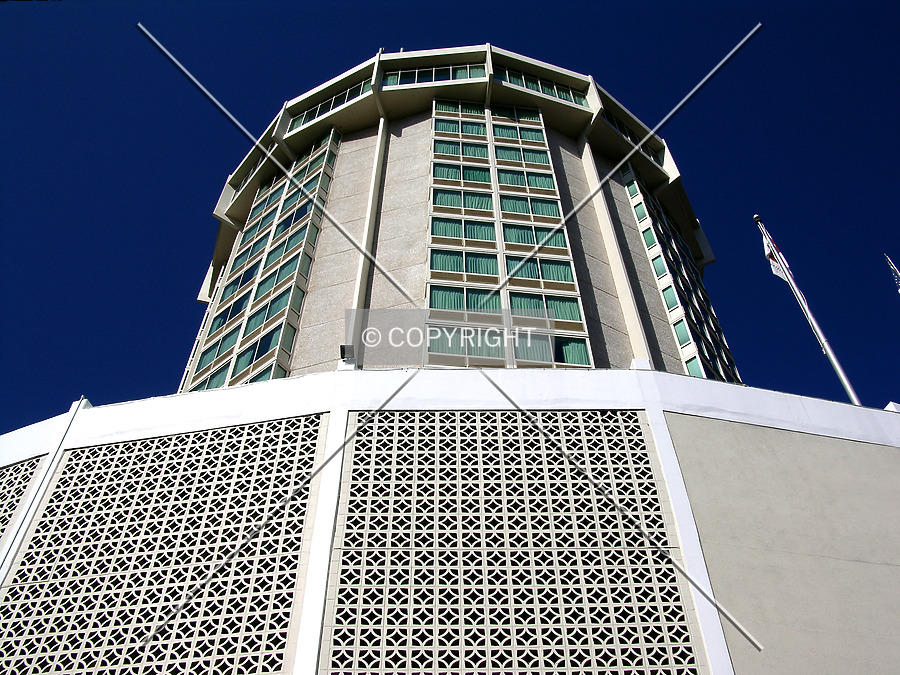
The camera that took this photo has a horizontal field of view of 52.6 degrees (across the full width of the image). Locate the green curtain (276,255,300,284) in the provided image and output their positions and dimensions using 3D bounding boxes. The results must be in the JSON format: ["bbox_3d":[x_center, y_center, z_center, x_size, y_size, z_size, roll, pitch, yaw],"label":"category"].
[{"bbox_3d":[-7.105,-2.857,40.135,1.179,1.589,0.120,-33,-60,22],"label":"green curtain"}]

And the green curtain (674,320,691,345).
[{"bbox_3d":[10.037,-0.190,39.159,0.512,1.594,0.120,-32,-60,22],"label":"green curtain"}]

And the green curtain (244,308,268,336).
[{"bbox_3d":[-8.158,-0.590,38.489,1.214,1.589,0.120,-33,-60,22],"label":"green curtain"}]

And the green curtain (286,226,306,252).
[{"bbox_3d":[-7.110,-4.444,42.282,1.179,1.589,0.120,-33,-60,22],"label":"green curtain"}]

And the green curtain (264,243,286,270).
[{"bbox_3d":[-8.130,-3.825,42.798,1.283,1.485,0.120,-33,-60,22],"label":"green curtain"}]

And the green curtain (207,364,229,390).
[{"bbox_3d":[-9.425,1.815,36.944,1.294,1.589,0.120,-33,-60,22],"label":"green curtain"}]

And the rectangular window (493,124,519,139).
[{"bbox_3d":[2.966,-10.845,47.919,1.361,1.594,0.120,5,-53,-4],"label":"rectangular window"}]

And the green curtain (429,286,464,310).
[{"bbox_3d":[-0.081,-1.483,34.616,1.285,1.485,0.100,5,-54,-4],"label":"green curtain"}]

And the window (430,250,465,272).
[{"bbox_3d":[-0.090,-3.104,36.971,1.361,1.594,0.120,5,-53,-4],"label":"window"}]

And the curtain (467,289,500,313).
[{"bbox_3d":[1.315,-1.370,34.703,1.299,1.485,0.100,5,-54,-4],"label":"curtain"}]

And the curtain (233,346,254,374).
[{"bbox_3d":[-8.154,0.998,36.342,1.214,1.589,0.120,-33,-60,22],"label":"curtain"}]

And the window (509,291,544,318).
[{"bbox_3d":[2.964,-1.172,34.854,1.283,1.485,0.120,5,-54,-4],"label":"window"}]

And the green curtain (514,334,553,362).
[{"bbox_3d":[2.969,0.415,32.719,1.283,1.485,0.120,5,-54,-4],"label":"green curtain"}]

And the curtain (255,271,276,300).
[{"bbox_3d":[-8.209,-2.287,40.932,1.321,1.514,0.150,-34,-60,22],"label":"curtain"}]

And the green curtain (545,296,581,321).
[{"bbox_3d":[4.343,-1.125,34.893,1.235,1.485,0.100,5,-54,-4],"label":"green curtain"}]

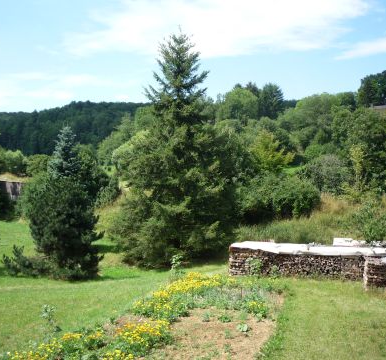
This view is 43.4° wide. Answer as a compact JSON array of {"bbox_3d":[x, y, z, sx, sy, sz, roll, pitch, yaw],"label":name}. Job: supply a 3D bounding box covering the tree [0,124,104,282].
[{"bbox_3d":[-5.930,0.990,20.500,3.970,6.380,3.580,0,2,0],"label":"tree"}]

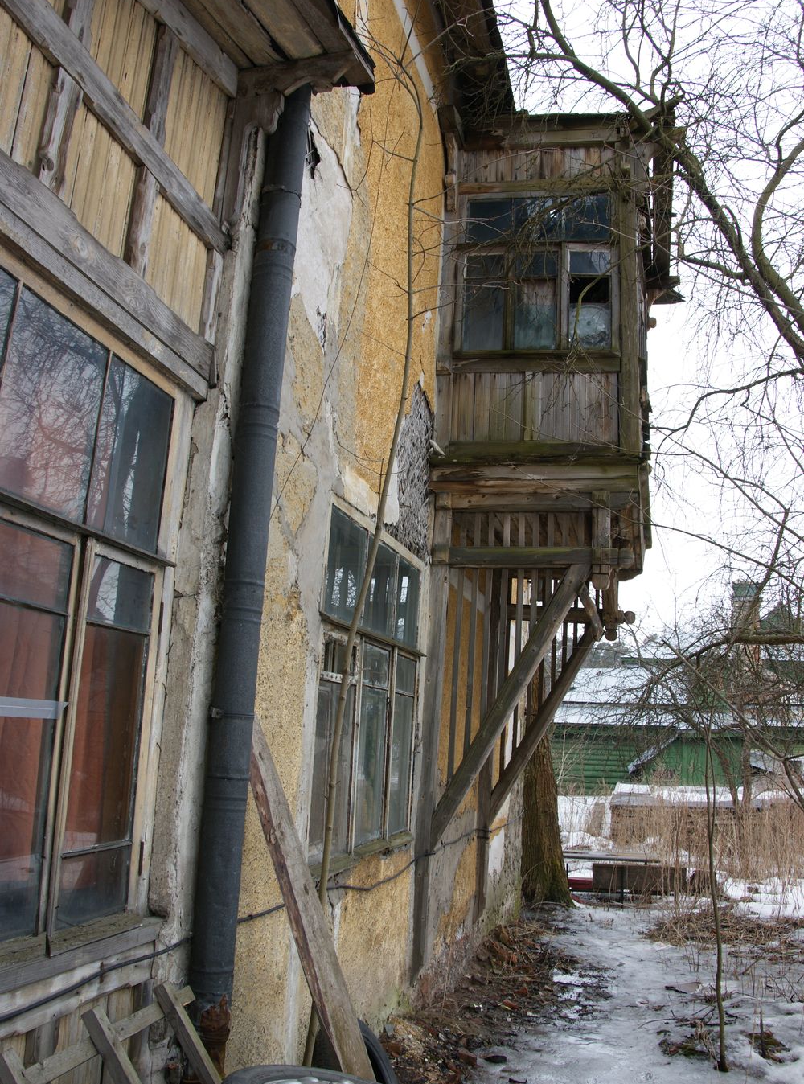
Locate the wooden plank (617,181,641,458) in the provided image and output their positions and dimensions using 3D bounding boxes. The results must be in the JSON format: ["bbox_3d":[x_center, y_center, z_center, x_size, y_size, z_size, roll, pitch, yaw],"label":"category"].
[{"bbox_3d":[1.573,-1.530,6.255,0.130,1.985,0.120,2,-12,9],"label":"wooden plank"}]

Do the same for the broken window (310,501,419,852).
[{"bbox_3d":[-0.154,0.832,5.084,0.090,1.593,1.931,0,-12,14],"label":"broken window"}]

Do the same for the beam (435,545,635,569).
[{"bbox_3d":[0.895,0.107,6.203,1.289,0.130,0.110,2,-12,9],"label":"beam"}]

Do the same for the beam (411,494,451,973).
[{"bbox_3d":[0.222,1.279,6.157,0.100,3.105,0.130,0,-12,14],"label":"beam"}]

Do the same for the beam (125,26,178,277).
[{"bbox_3d":[-0.732,-1.152,2.653,0.060,0.769,0.075,0,-12,14],"label":"beam"}]

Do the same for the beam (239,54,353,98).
[{"bbox_3d":[-0.355,-1.608,3.158,0.406,0.120,0.090,0,-12,14],"label":"beam"}]

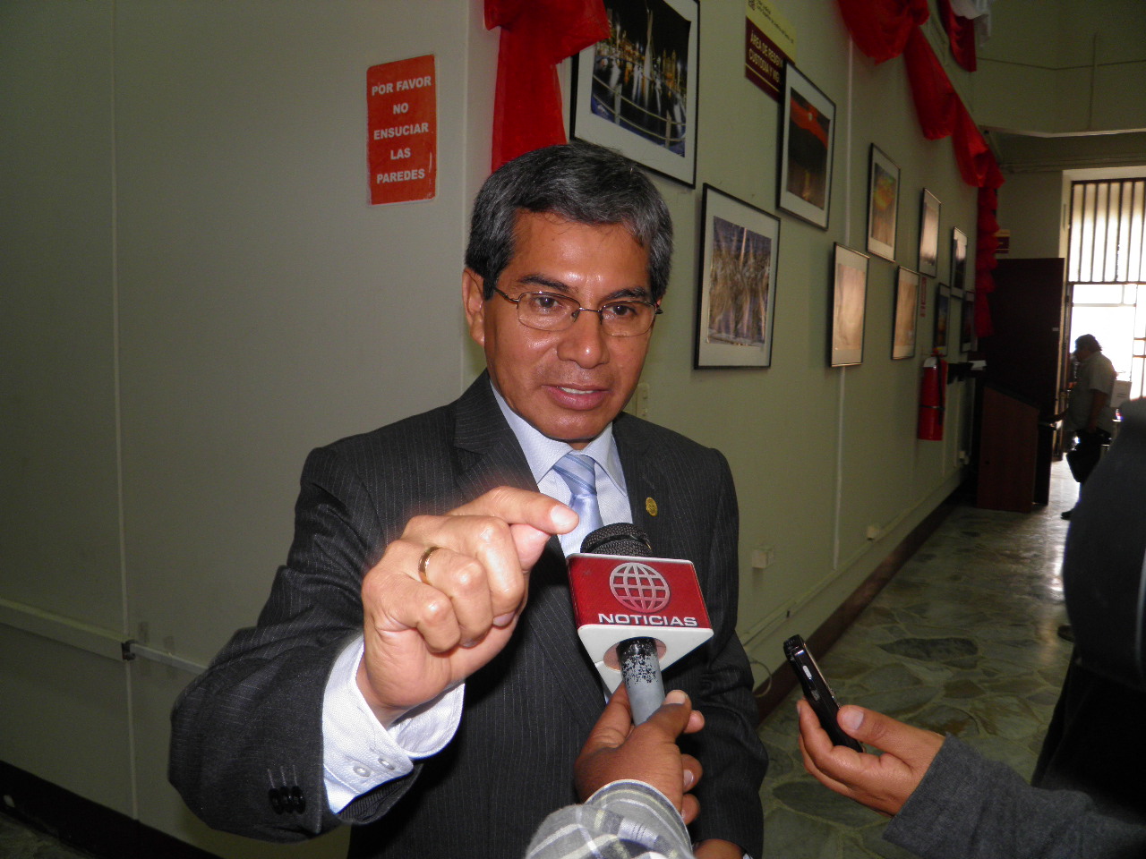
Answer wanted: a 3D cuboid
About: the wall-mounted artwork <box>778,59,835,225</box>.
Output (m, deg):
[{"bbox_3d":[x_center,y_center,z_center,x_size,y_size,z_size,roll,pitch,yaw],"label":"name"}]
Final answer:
[{"bbox_3d":[1.012,-1.189,3.982,0.030,0.576,0.780,3,6,29],"label":"wall-mounted artwork"}]

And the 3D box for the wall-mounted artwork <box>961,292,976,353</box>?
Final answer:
[{"bbox_3d":[3.920,-1.055,9.202,0.030,0.576,0.780,3,6,29],"label":"wall-mounted artwork"}]

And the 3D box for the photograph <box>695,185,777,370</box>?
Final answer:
[{"bbox_3d":[0.594,-0.509,3.301,0.030,0.576,0.780,3,6,29],"label":"photograph"}]

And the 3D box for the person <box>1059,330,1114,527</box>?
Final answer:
[{"bbox_3d":[4.708,-0.022,8.486,0.500,1.709,0.520,3,6,29],"label":"person"}]

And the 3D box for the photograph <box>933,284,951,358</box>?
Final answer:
[{"bbox_3d":[3.073,-0.898,7.701,0.030,0.576,0.780,3,6,29],"label":"photograph"}]

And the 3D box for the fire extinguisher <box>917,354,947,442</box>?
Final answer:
[{"bbox_3d":[2.607,-0.257,6.721,0.200,0.666,0.180,3,6,29],"label":"fire extinguisher"}]

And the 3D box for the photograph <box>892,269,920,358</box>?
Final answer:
[{"bbox_3d":[2.242,-0.772,6.226,0.030,0.576,0.780,3,6,29],"label":"photograph"}]

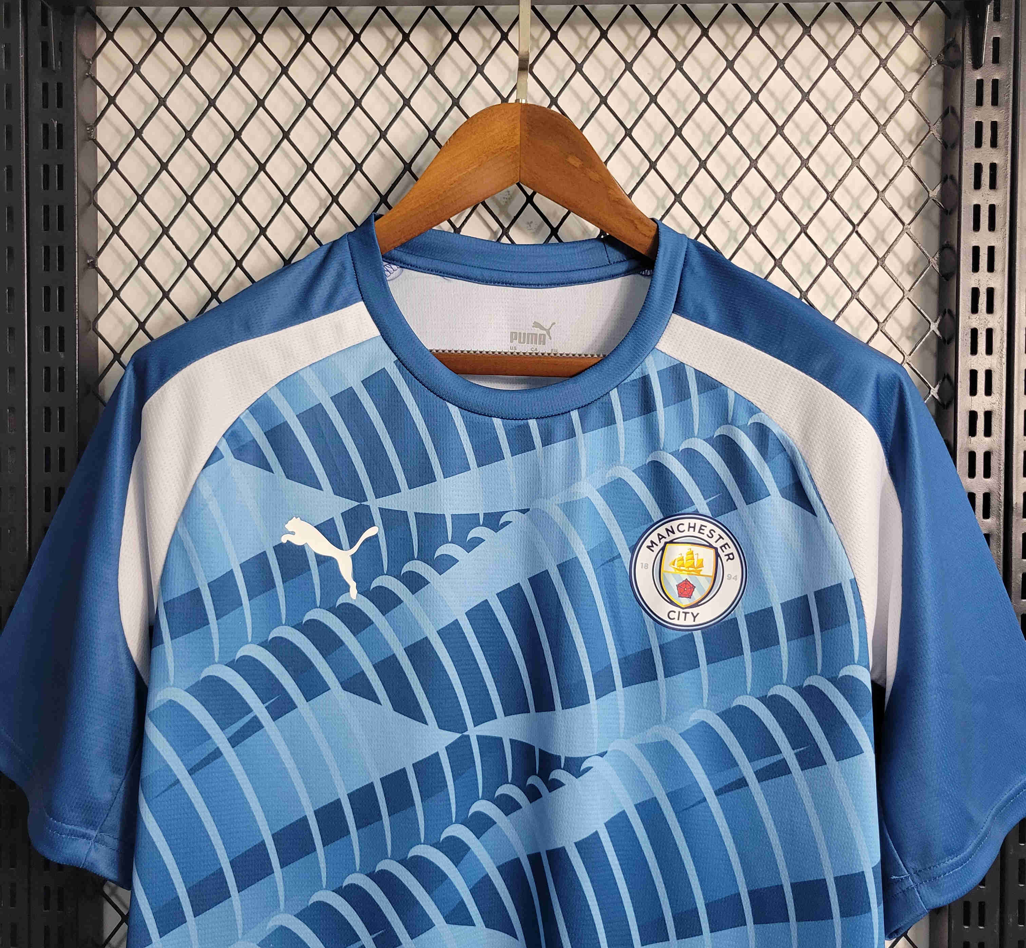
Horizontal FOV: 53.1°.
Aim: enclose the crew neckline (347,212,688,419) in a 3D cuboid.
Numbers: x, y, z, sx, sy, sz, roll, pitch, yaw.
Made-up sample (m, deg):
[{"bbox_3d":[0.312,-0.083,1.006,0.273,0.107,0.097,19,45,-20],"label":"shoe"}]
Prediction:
[{"bbox_3d":[0.003,-0.104,0.680,0.222,0.138,0.070,0,2,0],"label":"crew neckline"}]

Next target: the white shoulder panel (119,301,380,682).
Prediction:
[{"bbox_3d":[-0.172,0.011,0.677,0.171,0.248,0.075,0,2,0],"label":"white shoulder panel"}]

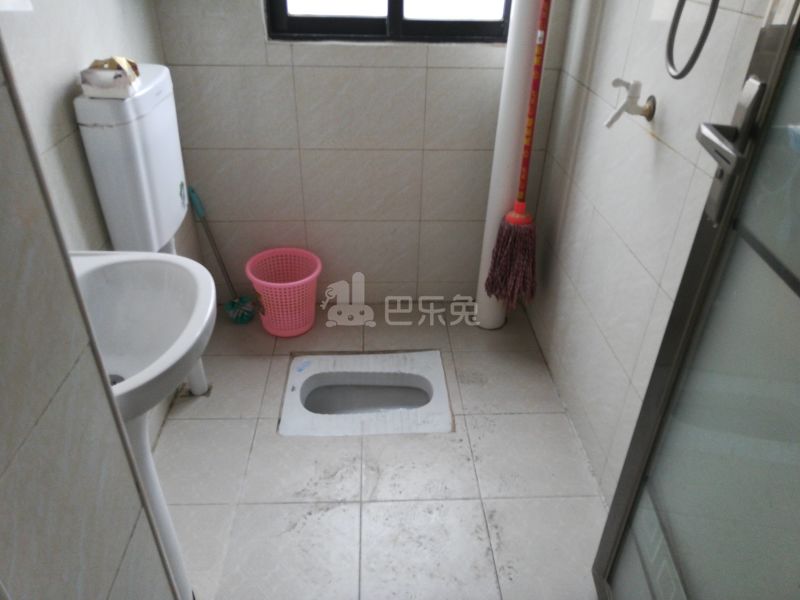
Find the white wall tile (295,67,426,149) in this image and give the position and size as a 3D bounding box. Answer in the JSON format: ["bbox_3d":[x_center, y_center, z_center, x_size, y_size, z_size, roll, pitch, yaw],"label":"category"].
[{"bbox_3d":[-0.119,-0.599,1.882,0.399,0.250,0.010,0,31,-3],"label":"white wall tile"}]

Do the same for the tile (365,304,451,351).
[{"bbox_3d":[0.021,0.105,2.144,0.299,0.010,0.297,0,32,-3],"label":"tile"}]

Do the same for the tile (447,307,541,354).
[{"bbox_3d":[0.324,0.104,2.159,0.304,0.010,0.297,0,32,-3],"label":"tile"}]

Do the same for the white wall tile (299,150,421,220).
[{"bbox_3d":[-0.124,-0.378,2.000,0.400,0.250,0.010,0,32,-3],"label":"white wall tile"}]

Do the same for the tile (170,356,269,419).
[{"bbox_3d":[-0.538,0.260,1.837,0.257,0.010,0.306,0,31,-3],"label":"tile"}]

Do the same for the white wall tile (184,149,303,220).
[{"bbox_3d":[-0.517,-0.384,1.992,0.387,0.250,0.010,0,31,-3],"label":"white wall tile"}]

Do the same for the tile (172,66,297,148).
[{"bbox_3d":[-0.511,-0.598,1.863,0.387,0.250,0.010,0,31,-3],"label":"tile"}]

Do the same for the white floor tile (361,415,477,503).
[{"bbox_3d":[0.049,0.420,1.616,0.300,0.010,0.300,0,32,-3],"label":"white floor tile"}]

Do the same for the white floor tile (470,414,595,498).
[{"bbox_3d":[0.348,0.418,1.630,0.300,0.010,0.300,0,32,-3],"label":"white floor tile"}]

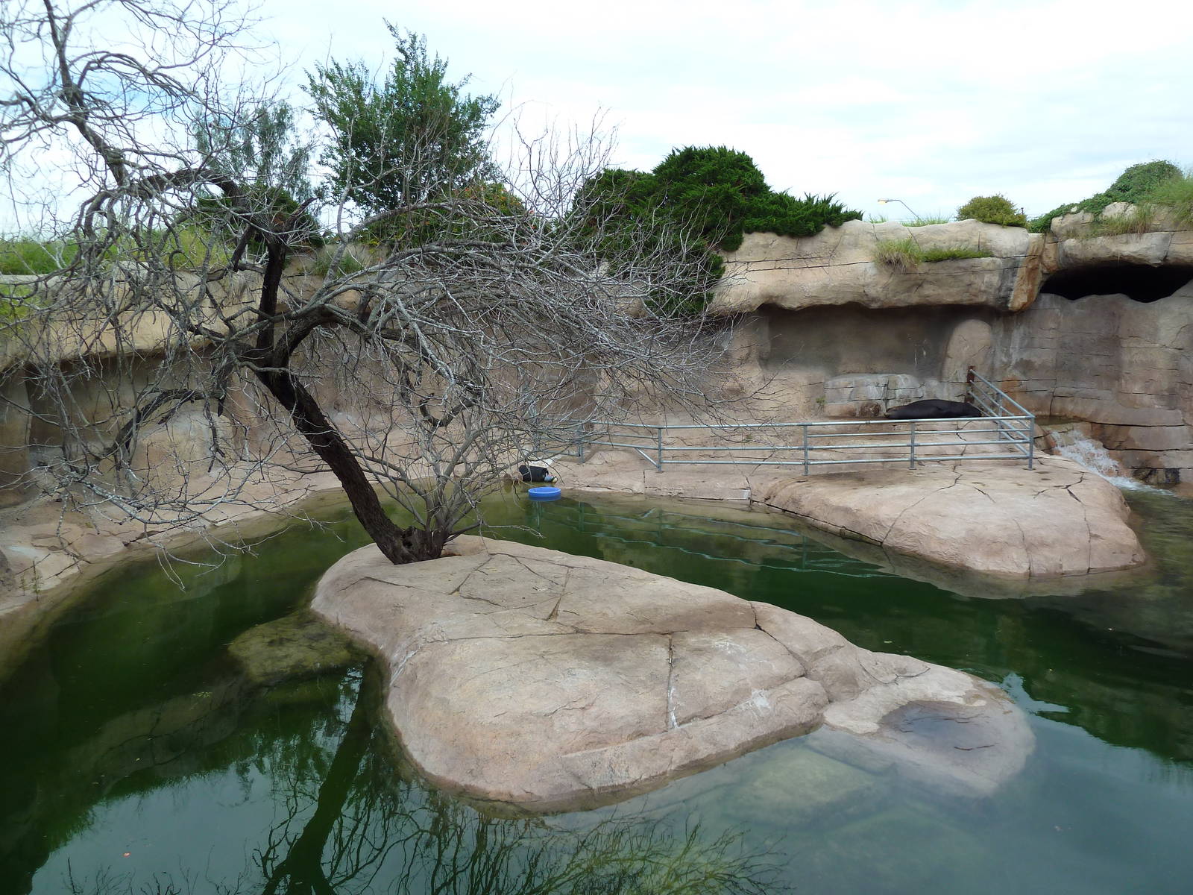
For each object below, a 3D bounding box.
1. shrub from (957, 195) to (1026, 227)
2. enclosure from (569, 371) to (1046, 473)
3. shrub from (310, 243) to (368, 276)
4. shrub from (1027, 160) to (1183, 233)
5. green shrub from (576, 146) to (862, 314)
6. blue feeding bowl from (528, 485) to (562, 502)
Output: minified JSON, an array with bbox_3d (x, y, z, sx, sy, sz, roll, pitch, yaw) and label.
[{"bbox_3d":[9.884,-5.900,21.600,1.650,0.850,1.350,-1,7,0],"label":"shrub"},{"bbox_3d":[3.710,-0.555,18.572,9.300,2.000,4.200,0,7,10],"label":"enclosure"},{"bbox_3d":[-6.438,-4.685,21.600,1.450,0.850,1.100,-1,7,0],"label":"shrub"},{"bbox_3d":[11.448,-5.635,19.400,3.300,1.550,1.800,-1,7,0],"label":"shrub"},{"bbox_3d":[3.158,-5.584,22.200,6.900,4.100,3.300,0,7,8],"label":"green shrub"},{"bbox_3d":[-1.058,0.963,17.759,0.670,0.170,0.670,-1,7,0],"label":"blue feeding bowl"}]

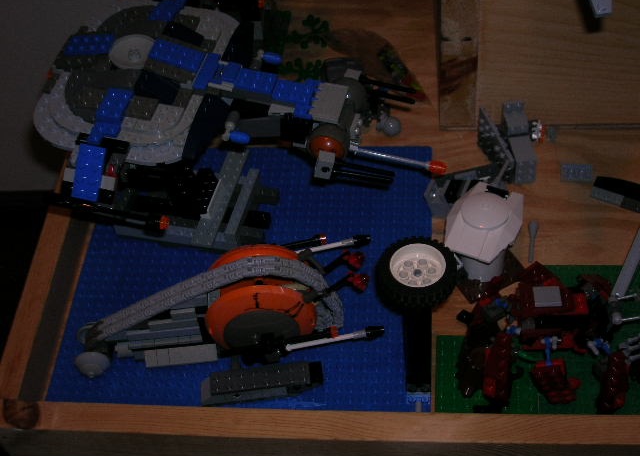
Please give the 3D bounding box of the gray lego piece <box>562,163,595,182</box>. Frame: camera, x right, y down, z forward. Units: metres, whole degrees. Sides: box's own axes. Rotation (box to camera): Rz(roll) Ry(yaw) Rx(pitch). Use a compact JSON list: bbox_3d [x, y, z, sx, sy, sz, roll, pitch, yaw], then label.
[{"bbox_3d":[0.197,-0.042,0.710,0.024,0.005,0.016,2,51,7],"label":"gray lego piece"}]

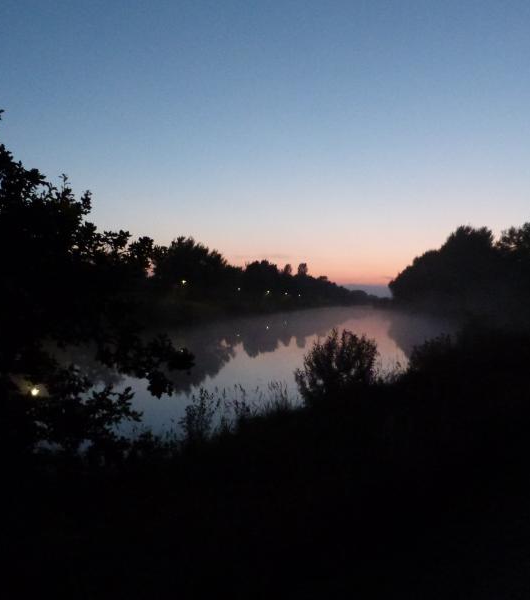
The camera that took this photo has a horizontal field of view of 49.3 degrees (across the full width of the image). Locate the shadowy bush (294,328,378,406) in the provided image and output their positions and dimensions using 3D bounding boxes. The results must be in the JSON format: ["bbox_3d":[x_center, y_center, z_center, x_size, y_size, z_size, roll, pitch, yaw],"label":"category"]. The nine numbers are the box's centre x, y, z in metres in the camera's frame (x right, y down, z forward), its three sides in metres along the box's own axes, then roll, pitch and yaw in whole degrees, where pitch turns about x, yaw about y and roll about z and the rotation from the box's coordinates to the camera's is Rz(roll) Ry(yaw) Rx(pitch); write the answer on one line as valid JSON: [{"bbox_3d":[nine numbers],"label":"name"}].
[{"bbox_3d":[1.600,1.570,13.000,1.850,1.850,1.750,0,0,0],"label":"shadowy bush"}]

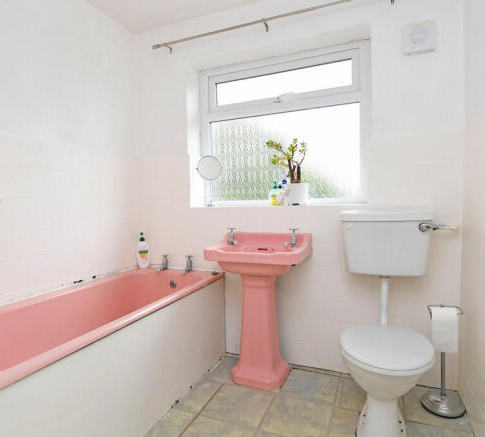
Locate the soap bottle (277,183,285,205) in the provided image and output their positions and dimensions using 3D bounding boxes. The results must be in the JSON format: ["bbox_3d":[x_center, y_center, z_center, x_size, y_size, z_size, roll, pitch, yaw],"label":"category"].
[{"bbox_3d":[0.246,-0.157,2.082,0.056,0.140,0.046,-1,3,11],"label":"soap bottle"}]

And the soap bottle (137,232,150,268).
[{"bbox_3d":[-0.708,0.229,2.335,0.098,0.257,0.060,-2,3,-22],"label":"soap bottle"}]

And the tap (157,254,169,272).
[{"bbox_3d":[-0.543,0.307,2.230,0.060,0.105,0.115,0,3,22],"label":"tap"}]

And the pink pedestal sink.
[{"bbox_3d":[0.091,0.501,1.861,0.560,0.815,0.410,0,3,22],"label":"pink pedestal sink"}]

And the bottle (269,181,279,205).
[{"bbox_3d":[0.201,-0.164,2.078,0.066,0.155,0.048,-1,3,11],"label":"bottle"}]

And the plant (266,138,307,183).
[{"bbox_3d":[0.280,-0.356,2.046,0.255,0.280,0.200,0,3,22],"label":"plant"}]

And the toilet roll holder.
[{"bbox_3d":[0.955,0.658,1.559,0.183,0.495,0.180,0,3,22],"label":"toilet roll holder"}]

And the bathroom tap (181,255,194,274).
[{"bbox_3d":[-0.366,0.308,2.154,0.060,0.105,0.115,0,3,22],"label":"bathroom tap"}]

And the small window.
[{"bbox_3d":[0.243,-0.578,2.199,1.130,0.970,0.090,0,3,22],"label":"small window"}]

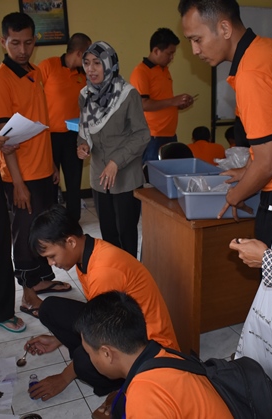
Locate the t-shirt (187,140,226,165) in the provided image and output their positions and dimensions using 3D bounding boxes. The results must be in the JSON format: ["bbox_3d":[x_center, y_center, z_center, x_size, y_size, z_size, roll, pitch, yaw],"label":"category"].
[{"bbox_3d":[0.653,-0.370,4.348,0.440,0.560,0.300,5,17,17],"label":"t-shirt"}]

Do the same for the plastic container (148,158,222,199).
[{"bbox_3d":[0.277,-0.184,2.720,0.340,0.128,0.395,-5,17,-17],"label":"plastic container"}]

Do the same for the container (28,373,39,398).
[{"bbox_3d":[-0.461,0.794,2.102,0.045,0.105,0.045,0,16,0],"label":"container"}]

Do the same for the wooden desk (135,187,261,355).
[{"bbox_3d":[0.668,0.267,2.797,1.180,0.737,0.665,-7,17,-23],"label":"wooden desk"}]

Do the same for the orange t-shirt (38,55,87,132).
[{"bbox_3d":[-0.573,-0.921,3.772,0.470,0.630,0.290,-10,19,-31],"label":"orange t-shirt"}]

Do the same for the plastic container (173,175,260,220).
[{"bbox_3d":[0.447,-0.066,2.374,0.480,0.133,0.360,-2,16,-6],"label":"plastic container"}]

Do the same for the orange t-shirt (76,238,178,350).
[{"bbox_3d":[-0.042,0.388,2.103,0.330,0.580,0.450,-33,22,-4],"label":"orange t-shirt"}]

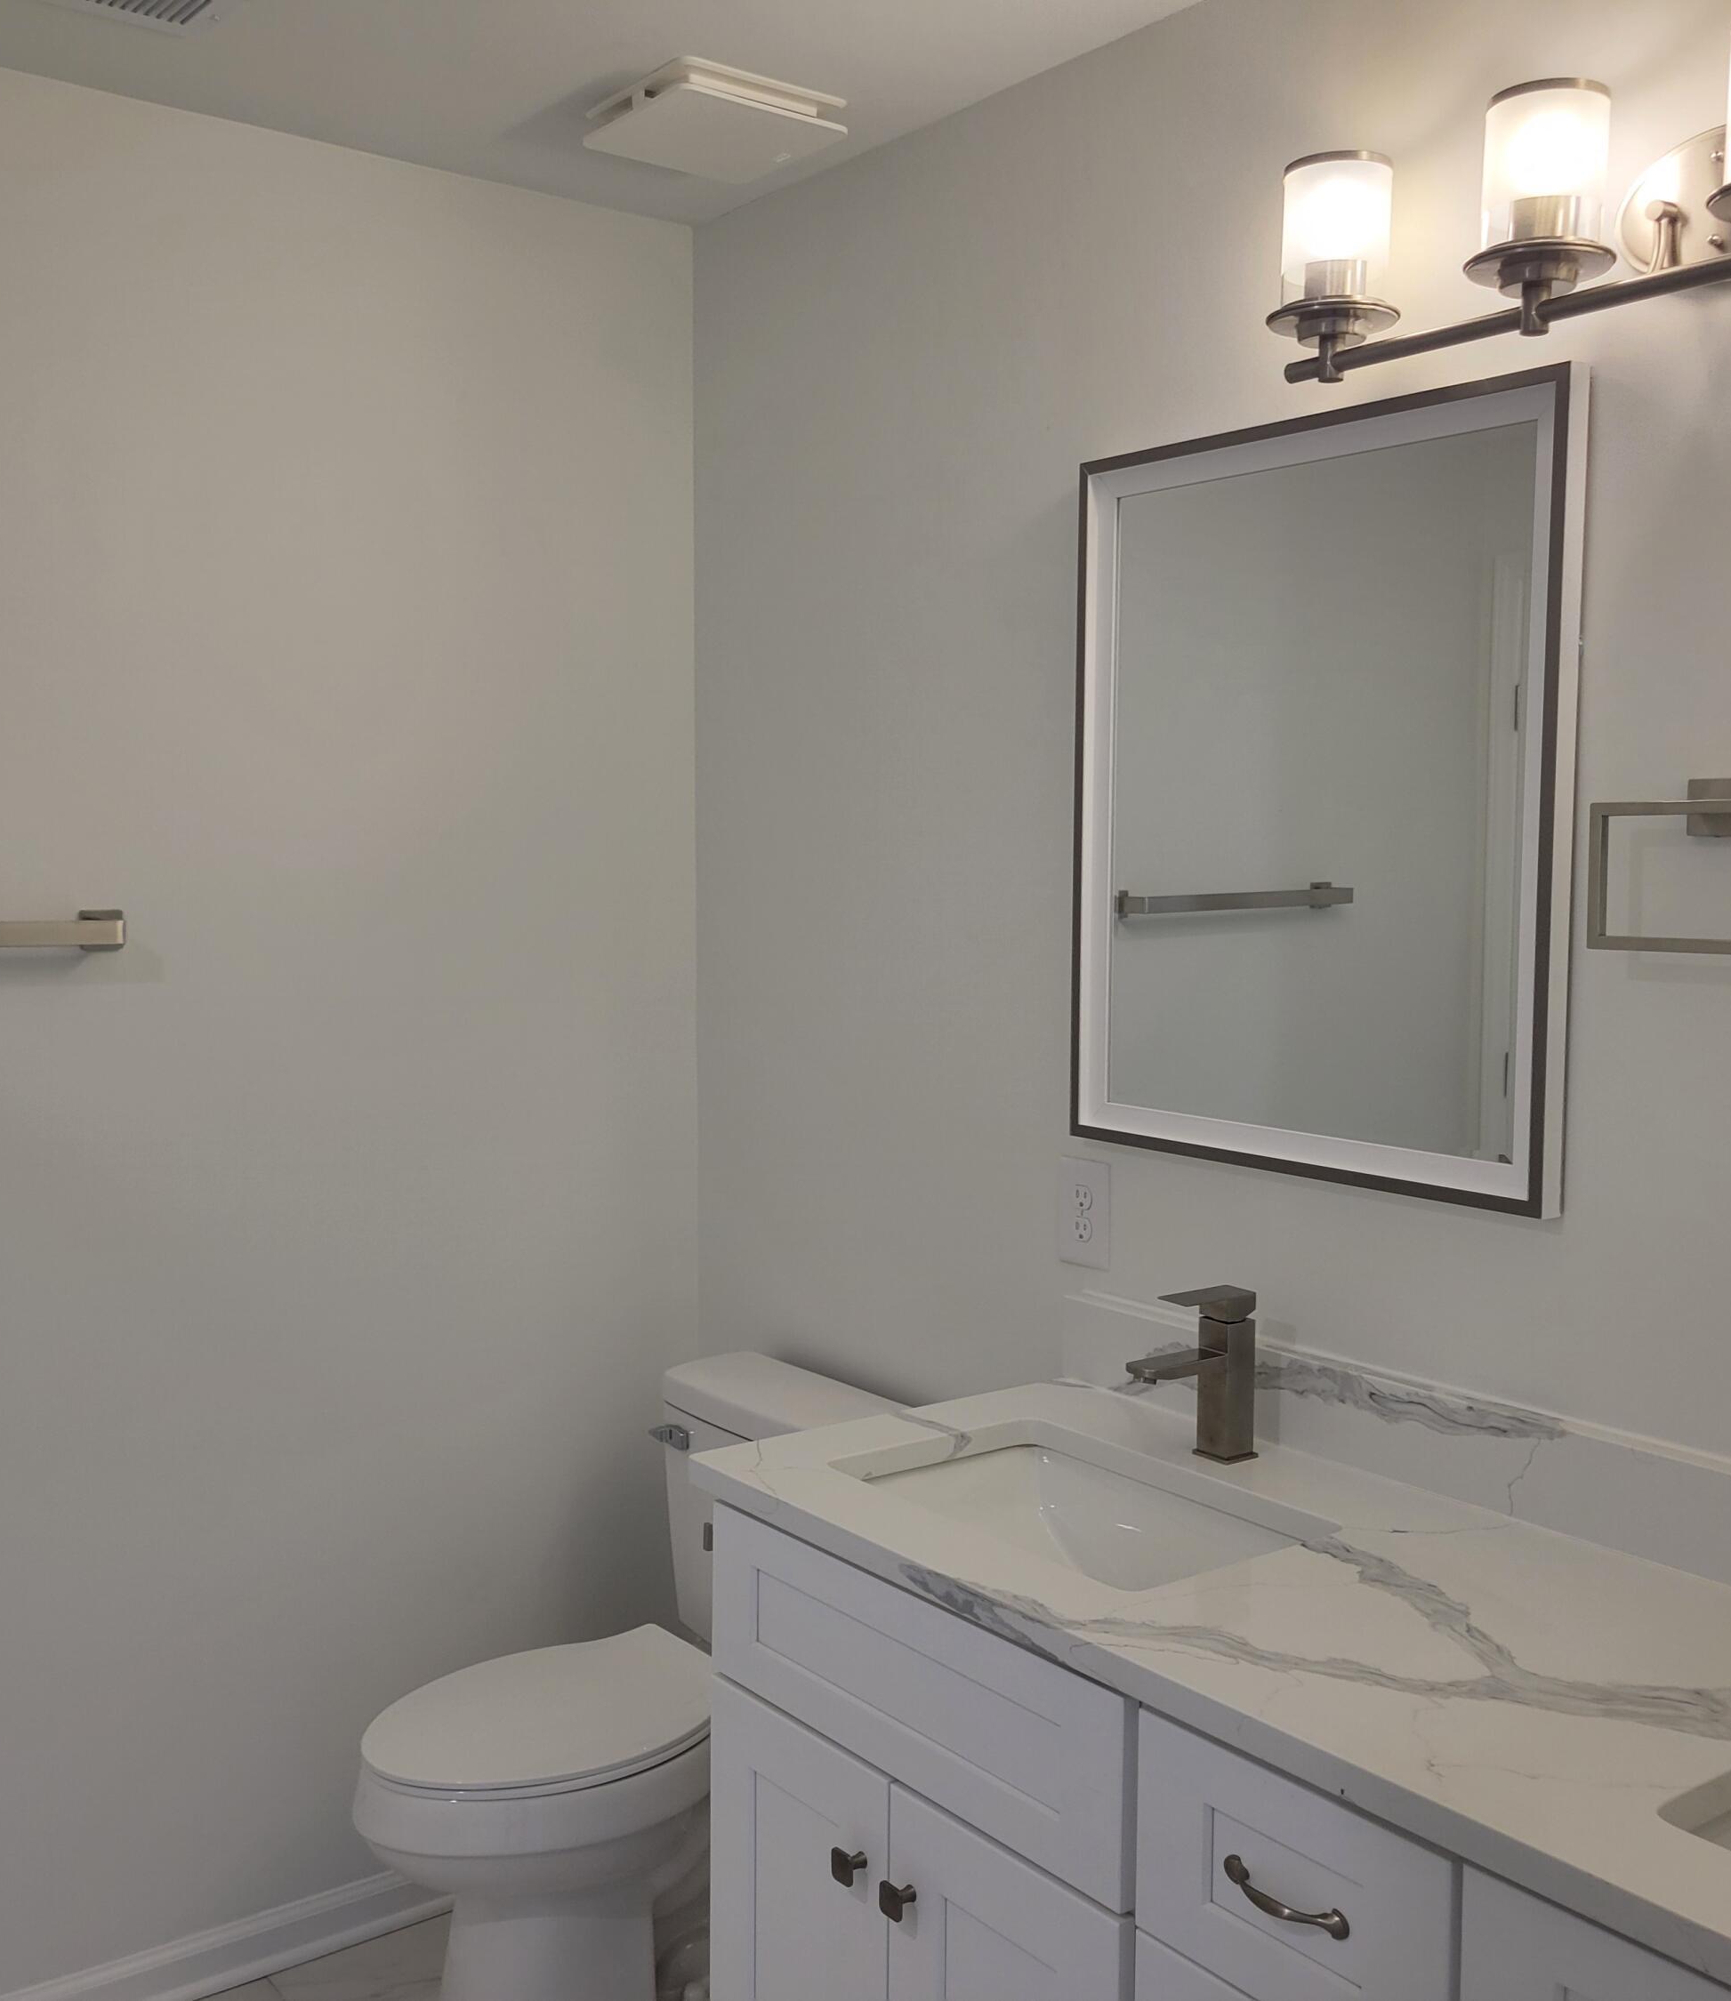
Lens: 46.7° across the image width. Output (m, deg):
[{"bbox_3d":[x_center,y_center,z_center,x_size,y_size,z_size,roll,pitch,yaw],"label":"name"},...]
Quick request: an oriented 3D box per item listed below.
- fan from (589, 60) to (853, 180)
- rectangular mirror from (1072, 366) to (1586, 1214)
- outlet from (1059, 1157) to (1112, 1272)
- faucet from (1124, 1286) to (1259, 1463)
[{"bbox_3d":[-0.190,-1.083,2.481,0.243,0.034,0.243,-3,6,-38],"label":"fan"},{"bbox_3d":[0.446,-0.205,2.070,0.032,0.769,0.626,-3,6,-38],"label":"rectangular mirror"},{"bbox_3d":[0.257,0.252,2.366,0.009,0.125,0.081,-3,6,-38],"label":"outlet"},{"bbox_3d":[0.336,0.393,2.065,0.159,0.174,0.047,-3,6,-38],"label":"faucet"}]

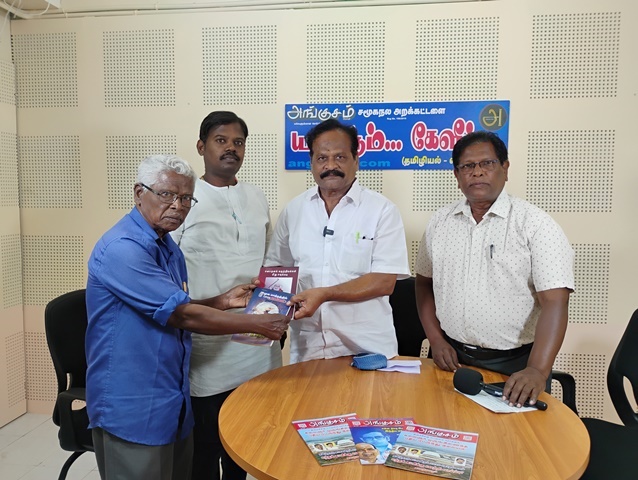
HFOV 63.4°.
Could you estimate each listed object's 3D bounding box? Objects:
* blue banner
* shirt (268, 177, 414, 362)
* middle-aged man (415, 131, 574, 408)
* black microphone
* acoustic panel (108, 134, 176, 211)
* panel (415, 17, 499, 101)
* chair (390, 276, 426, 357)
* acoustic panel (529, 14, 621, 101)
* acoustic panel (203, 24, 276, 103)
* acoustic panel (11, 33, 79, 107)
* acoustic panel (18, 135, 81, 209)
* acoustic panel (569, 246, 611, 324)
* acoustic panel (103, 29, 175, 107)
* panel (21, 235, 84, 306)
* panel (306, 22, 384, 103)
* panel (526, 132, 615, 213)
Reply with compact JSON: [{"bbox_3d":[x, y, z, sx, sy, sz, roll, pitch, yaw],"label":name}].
[{"bbox_3d":[0.414,-0.569,2.836,1.217,0.368,0.020,1,4,7],"label":"blue banner"},{"bbox_3d":[0.077,0.121,2.052,0.560,0.720,0.320,1,4,12],"label":"shirt"},{"bbox_3d":[0.611,0.411,1.832,0.520,1.590,0.460,3,5,30],"label":"middle-aged man"},{"bbox_3d":[0.532,0.441,1.529,0.265,0.080,0.080,3,5,32],"label":"black microphone"},{"bbox_3d":[-1.044,-0.399,3.041,0.435,0.435,0.025,1,4,7],"label":"acoustic panel"},{"bbox_3d":[0.740,-0.970,2.770,0.432,0.432,0.020,1,4,7],"label":"panel"},{"bbox_3d":[0.411,0.683,2.475,0.580,0.950,0.580,1,4,7],"label":"chair"},{"bbox_3d":[1.334,-0.959,2.692,0.435,0.435,0.025,1,4,7],"label":"acoustic panel"},{"bbox_3d":[-0.451,-0.987,2.922,0.432,0.432,0.020,1,4,7],"label":"acoustic panel"},{"bbox_3d":[-1.635,-1.002,3.072,0.435,0.435,0.025,1,4,7],"label":"acoustic panel"},{"bbox_3d":[-1.639,-0.406,3.118,0.422,0.432,0.020,1,4,7],"label":"acoustic panel"},{"bbox_3d":[1.328,0.230,2.781,0.435,0.435,0.025,1,4,7],"label":"acoustic panel"},{"bbox_3d":[-1.046,-0.996,2.998,0.432,0.432,0.020,1,4,7],"label":"acoustic panel"},{"bbox_3d":[-1.641,0.187,3.162,0.435,0.435,0.025,1,4,7],"label":"panel"},{"bbox_3d":[0.144,-0.979,2.846,0.432,0.432,0.020,1,4,7],"label":"panel"},{"bbox_3d":[1.332,-0.363,2.738,0.432,0.432,0.020,1,4,7],"label":"panel"}]

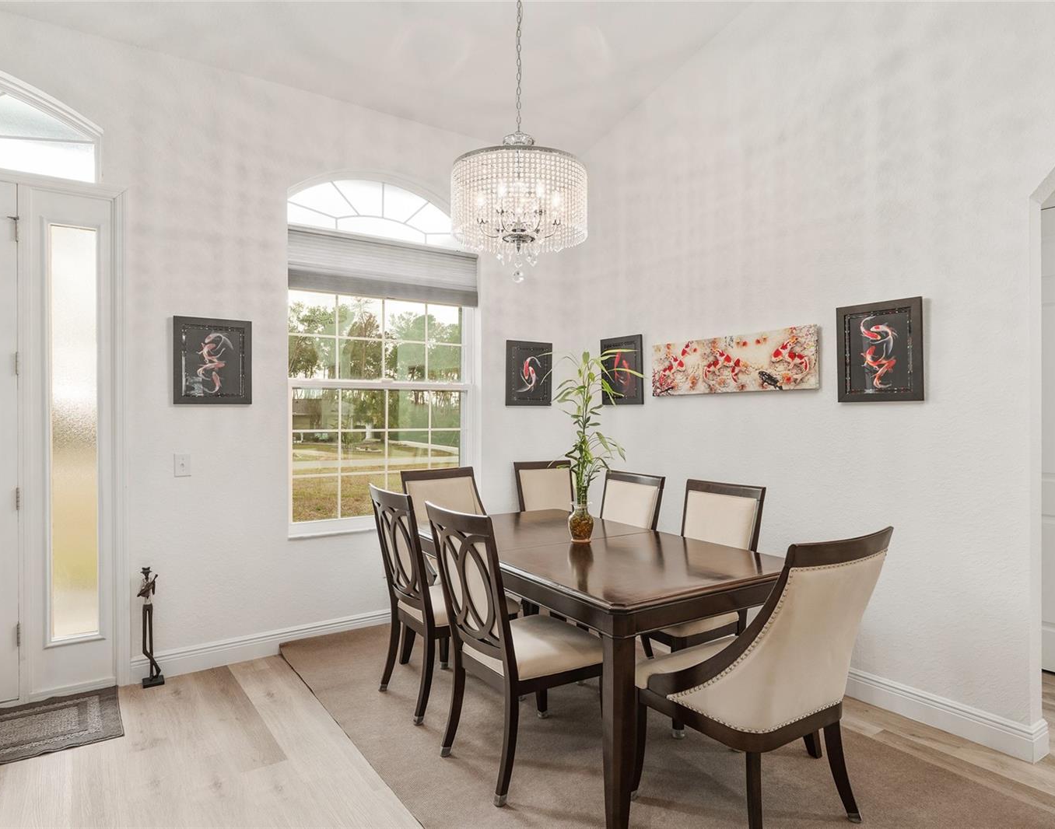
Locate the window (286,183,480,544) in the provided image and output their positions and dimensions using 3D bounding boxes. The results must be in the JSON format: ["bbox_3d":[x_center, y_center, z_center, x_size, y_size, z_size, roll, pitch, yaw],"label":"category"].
[{"bbox_3d":[-0.907,-0.382,4.296,1.320,2.210,0.120,0,0,-36],"label":"window"}]

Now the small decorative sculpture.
[{"bbox_3d":[-1.887,1.058,3.295,0.115,0.592,0.085,0,0,-36],"label":"small decorative sculpture"}]

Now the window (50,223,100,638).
[{"bbox_3d":[-2.247,0.082,3.264,0.200,2.030,0.045,0,0,-36],"label":"window"}]

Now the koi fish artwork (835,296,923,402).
[{"bbox_3d":[1.595,-0.283,2.993,0.028,0.456,0.382,0,0,-36],"label":"koi fish artwork"}]

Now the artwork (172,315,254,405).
[{"bbox_3d":[-1.683,-0.282,3.530,0.380,0.456,0.022,0,0,-34],"label":"artwork"}]

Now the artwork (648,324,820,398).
[{"bbox_3d":[1.126,-0.281,3.740,0.024,0.323,1.130,0,0,-34],"label":"artwork"}]

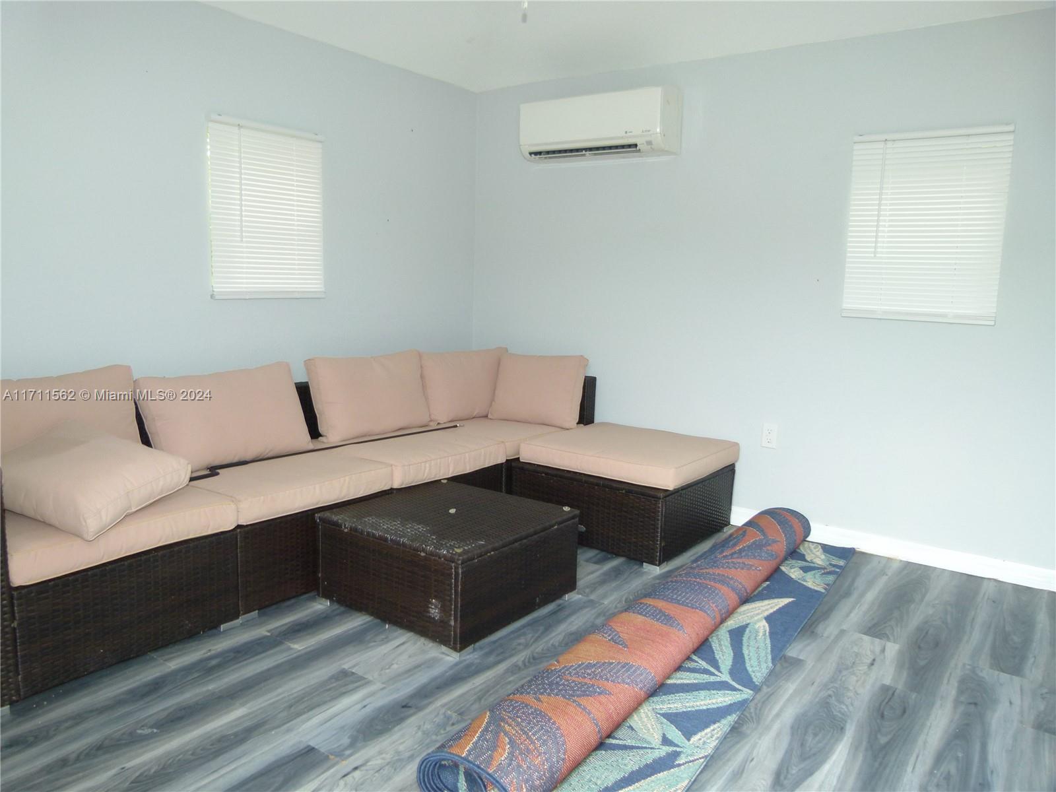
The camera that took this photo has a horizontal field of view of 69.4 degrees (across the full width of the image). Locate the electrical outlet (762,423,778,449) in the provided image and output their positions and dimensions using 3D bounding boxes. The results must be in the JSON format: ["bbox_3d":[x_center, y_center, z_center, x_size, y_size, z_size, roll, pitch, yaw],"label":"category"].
[{"bbox_3d":[1.151,0.191,3.632,0.070,0.115,0.010,7,11,34],"label":"electrical outlet"}]

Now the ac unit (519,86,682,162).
[{"bbox_3d":[0.352,-1.349,3.831,0.800,0.290,0.236,7,11,34],"label":"ac unit"}]

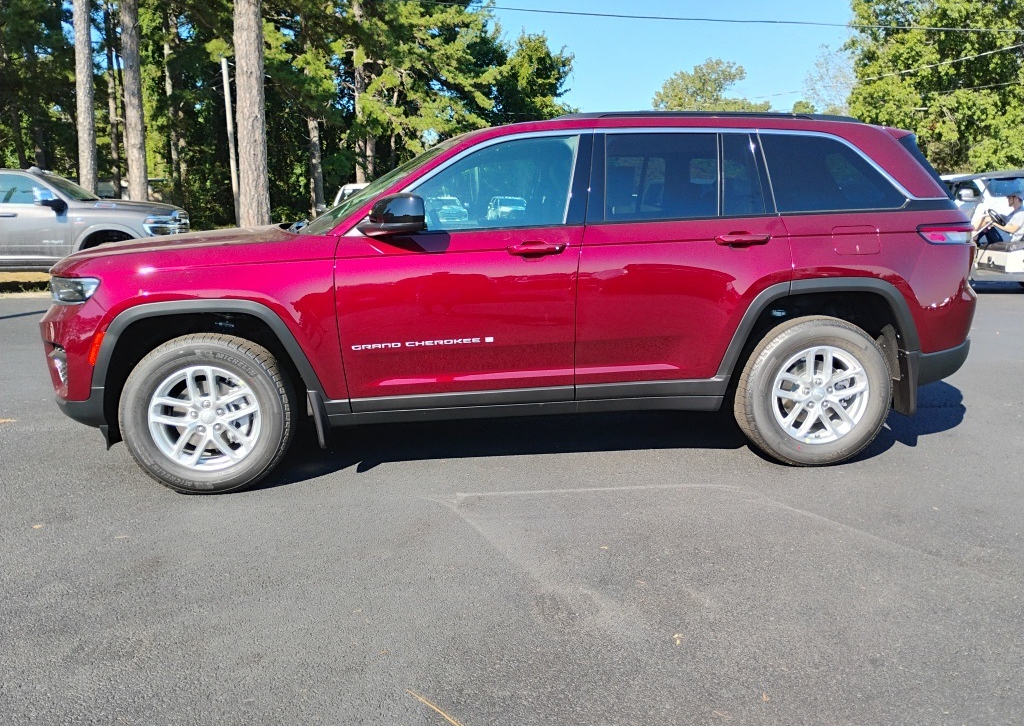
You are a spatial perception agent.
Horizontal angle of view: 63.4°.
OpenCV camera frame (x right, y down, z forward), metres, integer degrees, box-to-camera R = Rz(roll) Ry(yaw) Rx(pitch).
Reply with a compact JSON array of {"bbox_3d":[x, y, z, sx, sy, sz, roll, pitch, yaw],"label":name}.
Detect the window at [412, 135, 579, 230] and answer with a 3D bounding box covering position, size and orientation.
[{"bbox_3d":[-0.074,-0.863,3.946,0.810,0.450,0.060,-2,-11,-4],"label":"window"}]

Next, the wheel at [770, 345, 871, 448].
[{"bbox_3d":[1.521,0.138,4.211,0.490,0.490,0.200,-2,10,-4],"label":"wheel"}]

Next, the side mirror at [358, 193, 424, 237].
[{"bbox_3d":[-0.539,-0.671,3.758,0.270,0.205,0.250,-2,10,-4],"label":"side mirror"}]

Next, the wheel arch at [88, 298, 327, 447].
[{"bbox_3d":[-1.391,0.048,3.878,1.050,0.680,0.170,-2,10,-4],"label":"wheel arch"}]

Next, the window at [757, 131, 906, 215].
[{"bbox_3d":[1.589,-0.941,4.072,0.670,0.410,0.060,-2,-11,-4],"label":"window"}]

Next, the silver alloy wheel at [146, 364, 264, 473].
[{"bbox_3d":[-1.433,0.243,3.981,0.490,0.490,0.200,-2,10,-4],"label":"silver alloy wheel"}]

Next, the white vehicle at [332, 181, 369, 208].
[{"bbox_3d":[-3.207,-3.208,19.553,2.000,1.950,5.600,-3,11,-10],"label":"white vehicle"}]

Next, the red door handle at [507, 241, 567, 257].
[{"bbox_3d":[0.117,-0.530,3.859,0.275,0.070,0.060,-2,10,-4],"label":"red door handle"}]

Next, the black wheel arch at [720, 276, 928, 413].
[{"bbox_3d":[1.507,-0.090,4.097,1.010,0.640,0.170,-2,10,-4],"label":"black wheel arch"}]

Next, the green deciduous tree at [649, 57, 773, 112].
[{"bbox_3d":[14.124,-16.204,59.055,9.000,12.600,9.000,-2,10,-4],"label":"green deciduous tree"}]

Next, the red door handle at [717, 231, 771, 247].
[{"bbox_3d":[1.094,-0.588,3.931,0.272,0.070,0.060,-2,10,-4],"label":"red door handle"}]

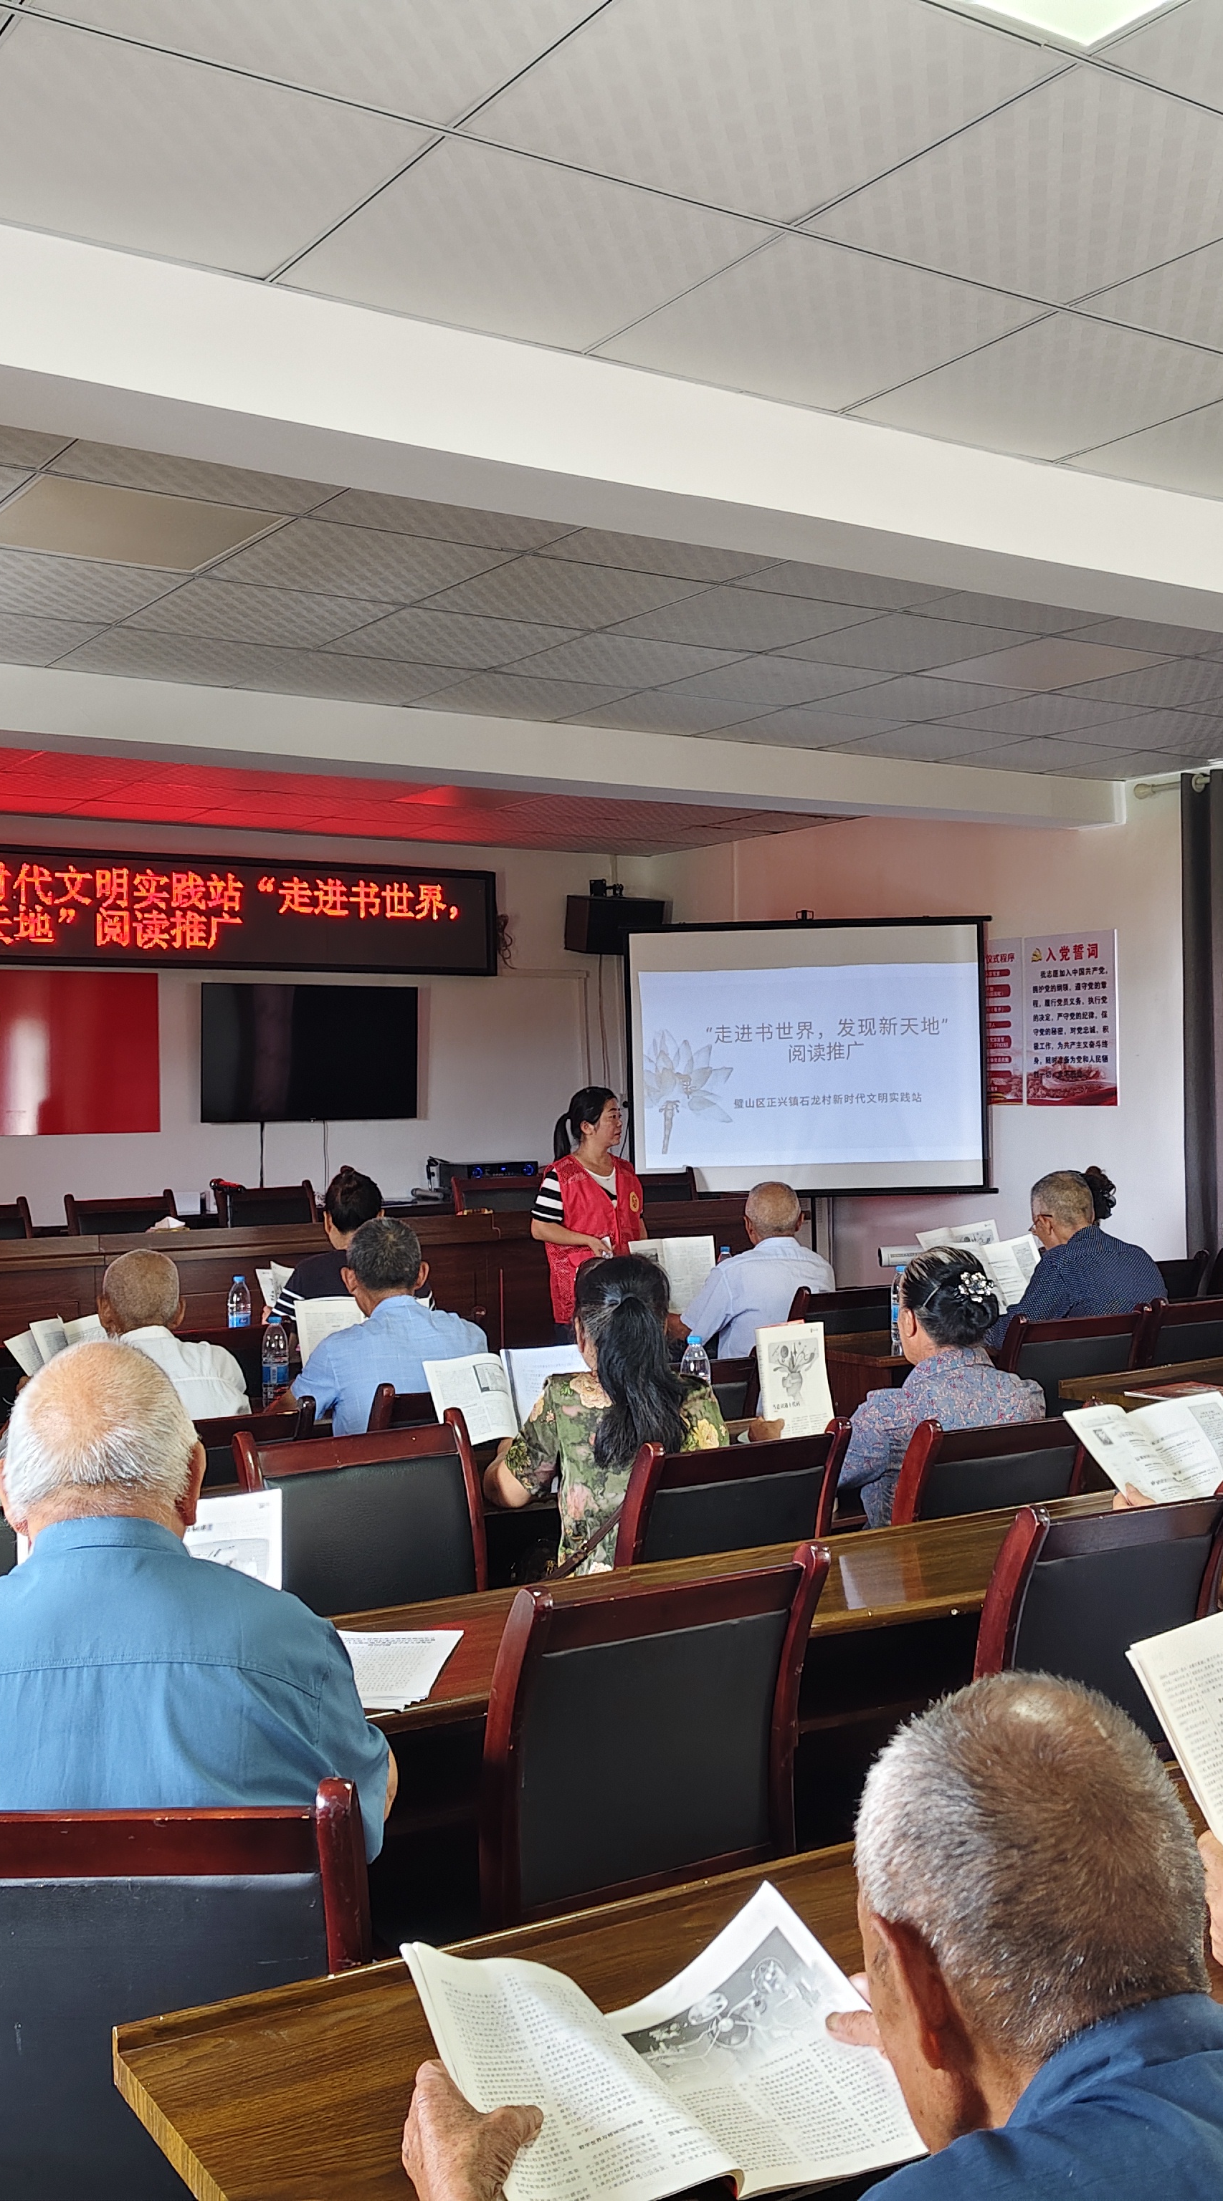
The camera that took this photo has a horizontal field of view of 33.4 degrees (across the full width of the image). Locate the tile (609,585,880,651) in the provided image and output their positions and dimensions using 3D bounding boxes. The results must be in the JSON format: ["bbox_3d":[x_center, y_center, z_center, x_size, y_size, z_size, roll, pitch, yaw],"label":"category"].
[{"bbox_3d":[0.377,-1.366,5.769,0.609,0.015,0.609,-1,0,-34],"label":"tile"}]

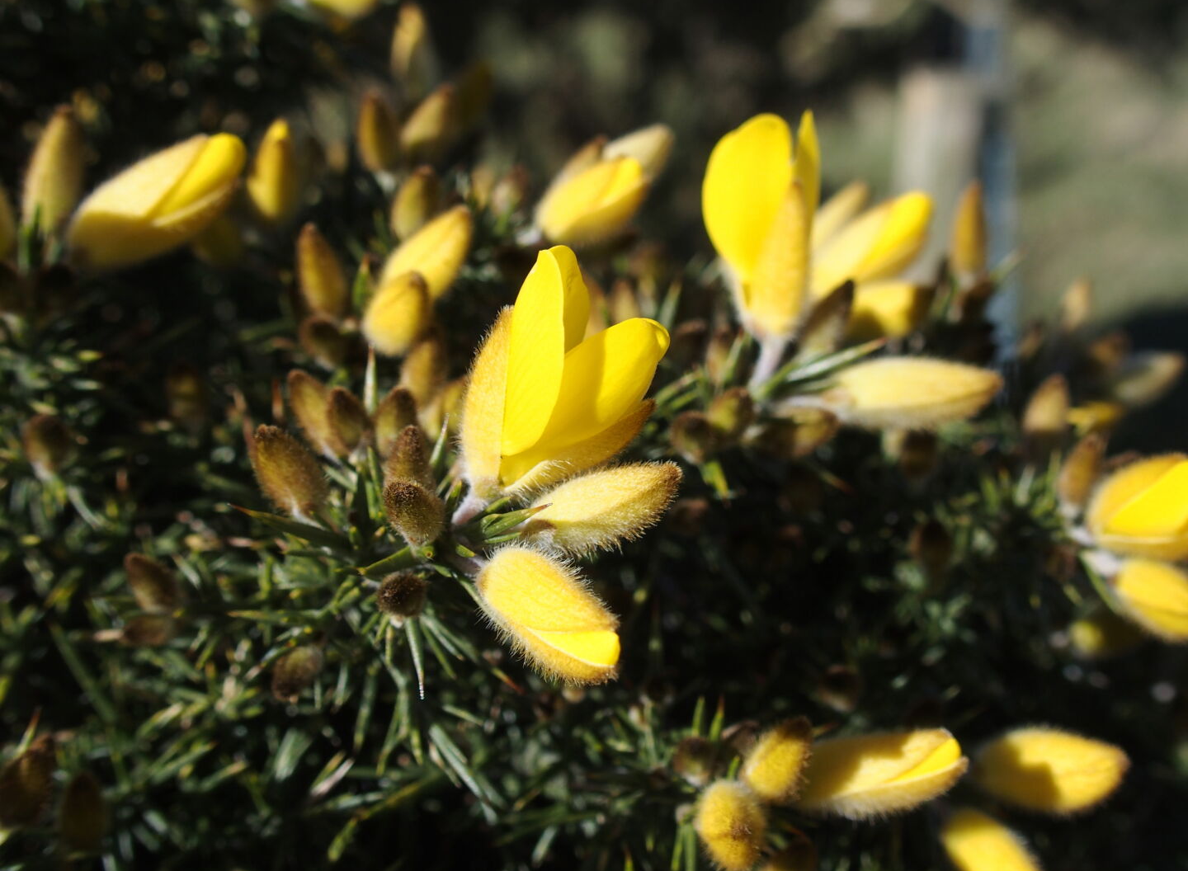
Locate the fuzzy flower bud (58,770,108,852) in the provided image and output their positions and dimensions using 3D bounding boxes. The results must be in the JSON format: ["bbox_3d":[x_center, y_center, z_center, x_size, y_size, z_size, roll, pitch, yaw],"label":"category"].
[{"bbox_3d":[-0.049,0.036,0.138,0.005,0.008,0.004,0,14,0],"label":"fuzzy flower bud"}]

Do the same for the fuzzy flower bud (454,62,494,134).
[{"bbox_3d":[-0.015,-0.042,0.178,0.004,0.009,0.004,18,0,0],"label":"fuzzy flower bud"}]

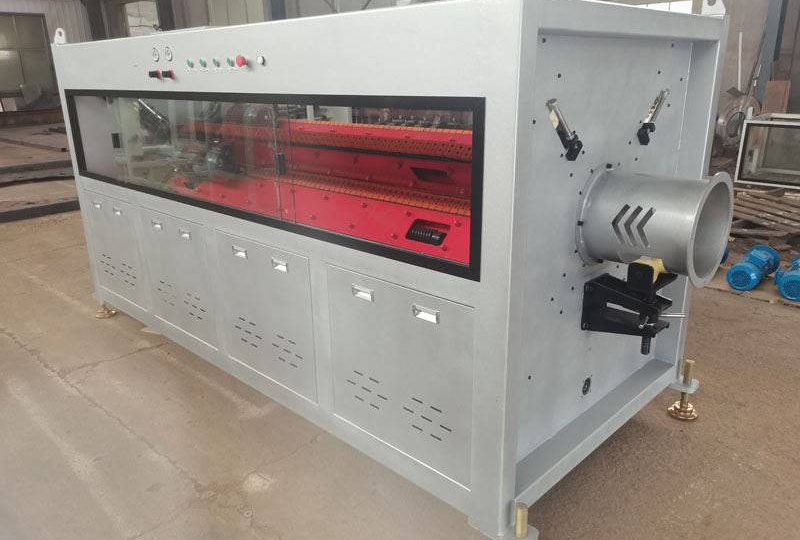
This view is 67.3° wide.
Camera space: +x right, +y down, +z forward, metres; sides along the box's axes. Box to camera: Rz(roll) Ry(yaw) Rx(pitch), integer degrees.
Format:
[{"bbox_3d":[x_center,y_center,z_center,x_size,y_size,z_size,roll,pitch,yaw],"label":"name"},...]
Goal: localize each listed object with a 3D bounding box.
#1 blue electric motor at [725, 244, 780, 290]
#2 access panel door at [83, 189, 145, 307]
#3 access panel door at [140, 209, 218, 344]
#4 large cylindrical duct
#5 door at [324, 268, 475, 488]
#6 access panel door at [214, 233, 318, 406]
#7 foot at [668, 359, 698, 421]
[{"bbox_3d":[2.640,0.000,4.500,0.260,0.270,0.450,15,24,41],"label":"blue electric motor"},{"bbox_3d":[-1.748,-0.139,3.709,0.700,0.644,0.020,16,24,42],"label":"access panel door"},{"bbox_3d":[-1.166,0.026,3.172,0.699,0.644,0.020,16,24,42],"label":"access panel door"},{"bbox_3d":[0.874,-0.162,2.068,0.380,0.390,0.390,16,24,42],"label":"large cylindrical duct"},{"bbox_3d":[-0.016,0.351,2.112,0.689,0.644,0.020,16,24,42],"label":"door"},{"bbox_3d":[-0.588,0.189,2.640,0.693,0.644,0.020,16,24,42],"label":"access panel door"},{"bbox_3d":[1.355,0.556,2.845,0.130,0.285,0.130,16,24,42],"label":"foot"}]

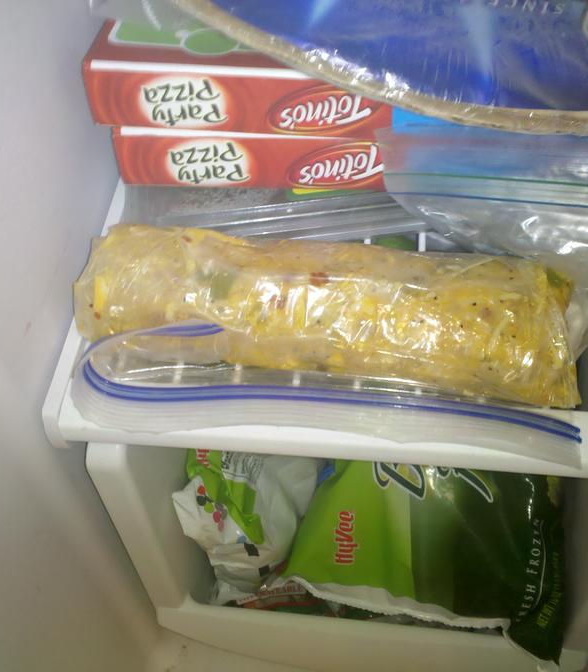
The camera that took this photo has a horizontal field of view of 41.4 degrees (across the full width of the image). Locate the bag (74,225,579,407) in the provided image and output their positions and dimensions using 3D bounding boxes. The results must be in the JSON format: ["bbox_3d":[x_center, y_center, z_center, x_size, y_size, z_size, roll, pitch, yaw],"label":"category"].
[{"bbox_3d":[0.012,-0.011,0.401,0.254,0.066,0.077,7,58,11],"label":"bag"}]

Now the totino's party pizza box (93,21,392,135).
[{"bbox_3d":[0.025,-0.216,0.497,0.247,0.037,0.247,3,48,5],"label":"totino's party pizza box"}]

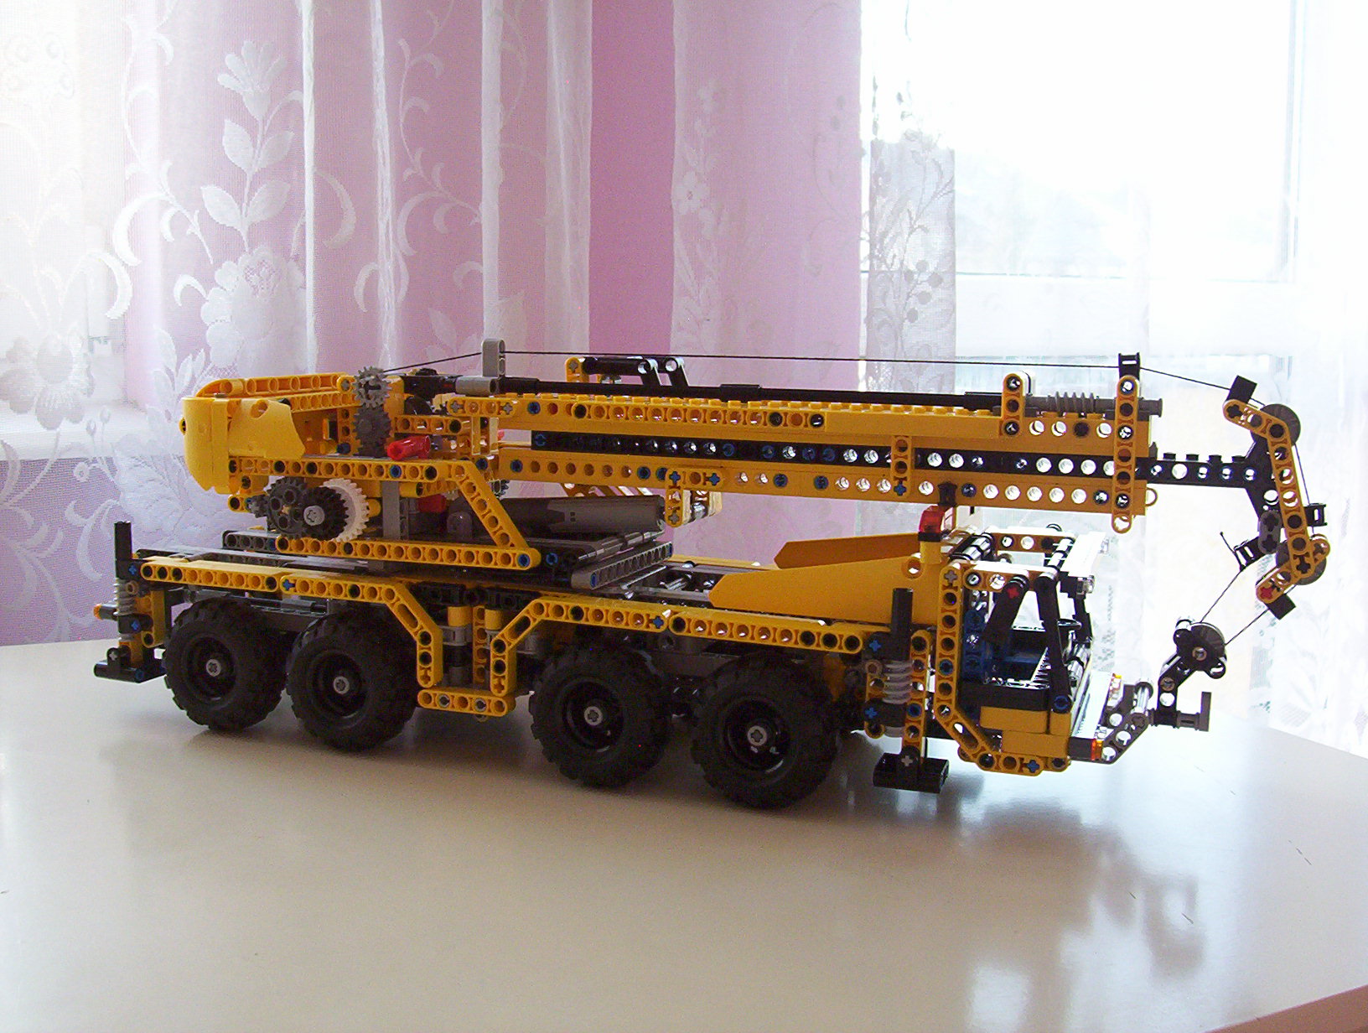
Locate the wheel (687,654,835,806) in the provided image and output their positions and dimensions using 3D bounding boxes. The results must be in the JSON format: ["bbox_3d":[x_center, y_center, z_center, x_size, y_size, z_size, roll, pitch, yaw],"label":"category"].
[{"bbox_3d":[0.028,0.079,0.616,0.052,0.052,0.027,4,8,22],"label":"wheel"}]

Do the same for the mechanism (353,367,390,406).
[{"bbox_3d":[-0.130,-0.053,0.707,0.018,0.018,0.008,4,8,22],"label":"mechanism"}]

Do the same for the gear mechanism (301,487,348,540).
[{"bbox_3d":[-0.140,-0.001,0.662,0.022,0.022,0.008,4,8,22],"label":"gear mechanism"}]

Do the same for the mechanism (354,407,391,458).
[{"bbox_3d":[-0.129,-0.036,0.707,0.018,0.019,0.008,4,8,22],"label":"mechanism"}]

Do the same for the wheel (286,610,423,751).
[{"bbox_3d":[-0.133,0.067,0.682,0.052,0.052,0.027,4,8,22],"label":"wheel"}]

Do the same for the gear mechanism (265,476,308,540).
[{"bbox_3d":[-0.156,-0.003,0.680,0.025,0.025,0.008,4,8,22],"label":"gear mechanism"}]

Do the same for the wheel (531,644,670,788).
[{"bbox_3d":[-0.031,0.075,0.640,0.052,0.052,0.027,4,8,22],"label":"wheel"}]

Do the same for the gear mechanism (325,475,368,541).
[{"bbox_3d":[-0.135,-0.003,0.671,0.025,0.025,0.008,4,8,22],"label":"gear mechanism"}]

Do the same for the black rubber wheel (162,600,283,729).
[{"bbox_3d":[-0.190,0.062,0.706,0.052,0.052,0.027,4,8,22],"label":"black rubber wheel"}]

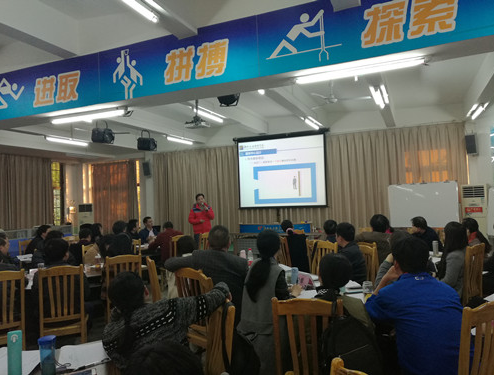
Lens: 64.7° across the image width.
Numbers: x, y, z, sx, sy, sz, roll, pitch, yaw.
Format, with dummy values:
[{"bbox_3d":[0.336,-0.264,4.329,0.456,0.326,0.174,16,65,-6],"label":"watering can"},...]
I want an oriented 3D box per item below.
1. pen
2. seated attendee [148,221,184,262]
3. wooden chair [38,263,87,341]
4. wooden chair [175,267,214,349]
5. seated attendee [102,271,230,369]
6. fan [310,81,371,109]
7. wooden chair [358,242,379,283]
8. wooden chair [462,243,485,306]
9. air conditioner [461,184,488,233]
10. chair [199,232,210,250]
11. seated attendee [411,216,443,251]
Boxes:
[{"bbox_3d":[-0.744,0.867,1.906,0.148,0.013,0.013,0,-3,-40],"label":"pen"},{"bbox_3d":[-1.485,1.243,7.101,0.550,1.250,0.800,-1,-2,-38],"label":"seated attendee"},{"bbox_3d":[-1.910,1.305,4.022,0.440,1.025,0.520,-1,-2,-26],"label":"wooden chair"},{"bbox_3d":[-0.280,1.194,3.170,0.430,1.020,0.500,-5,-3,44],"label":"wooden chair"},{"bbox_3d":[-0.470,1.074,2.300,0.720,1.200,0.680,-2,-2,-20],"label":"seated attendee"},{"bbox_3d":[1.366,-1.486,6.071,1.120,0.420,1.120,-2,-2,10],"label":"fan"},{"bbox_3d":[1.204,1.224,4.526,0.520,1.025,0.440,0,-2,-36],"label":"wooden chair"},{"bbox_3d":[2.555,1.177,4.773,0.430,0.980,0.520,-1,-2,-34],"label":"wooden chair"},{"bbox_3d":[4.957,0.867,8.463,0.500,1.770,0.350,-3,-2,23],"label":"air conditioner"},{"bbox_3d":[-0.815,1.381,7.696,0.430,0.980,0.500,-1,-2,-35],"label":"chair"},{"bbox_3d":[2.575,1.059,5.727,0.720,1.251,0.520,-2,-2,-6],"label":"seated attendee"}]

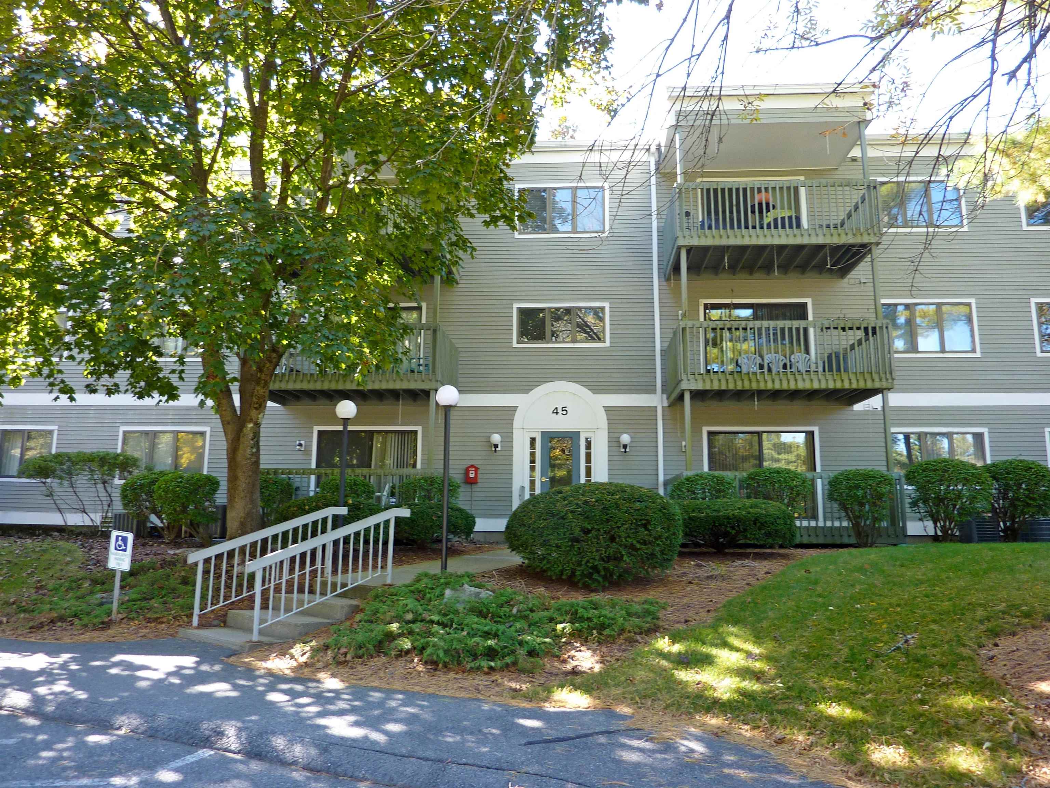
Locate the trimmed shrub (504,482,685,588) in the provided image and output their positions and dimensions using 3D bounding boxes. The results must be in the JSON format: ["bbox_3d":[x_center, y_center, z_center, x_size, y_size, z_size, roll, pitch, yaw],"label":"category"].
[{"bbox_3d":[0.848,1.752,9.406,2.180,1.290,2.050,0,-11,3],"label":"trimmed shrub"}]

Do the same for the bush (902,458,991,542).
[{"bbox_3d":[8.137,2.037,14.542,1.530,1.620,1.530,0,-11,3],"label":"bush"}]

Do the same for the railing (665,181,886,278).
[{"bbox_3d":[5.310,-3.567,16.796,4.180,1.424,2.150,0,-11,3],"label":"railing"}]

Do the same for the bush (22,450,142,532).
[{"bbox_3d":[-9.773,2.154,16.661,2.550,1.780,1.400,0,-11,3],"label":"bush"}]

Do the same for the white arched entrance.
[{"bbox_3d":[0.814,1.332,17.210,2.150,3.310,0.200,0,-11,3],"label":"white arched entrance"}]

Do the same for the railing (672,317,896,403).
[{"bbox_3d":[5.280,-0.591,16.241,4.180,1.404,2.150,0,-11,3],"label":"railing"}]

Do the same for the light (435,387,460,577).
[{"bbox_3d":[-1.067,1.149,10.239,0.310,2.581,0.310,0,-11,3],"label":"light"}]

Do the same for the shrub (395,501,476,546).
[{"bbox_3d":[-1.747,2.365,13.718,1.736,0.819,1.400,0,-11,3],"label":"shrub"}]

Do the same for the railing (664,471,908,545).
[{"bbox_3d":[5.250,2.385,15.685,4.220,1.370,2.150,0,-11,3],"label":"railing"}]

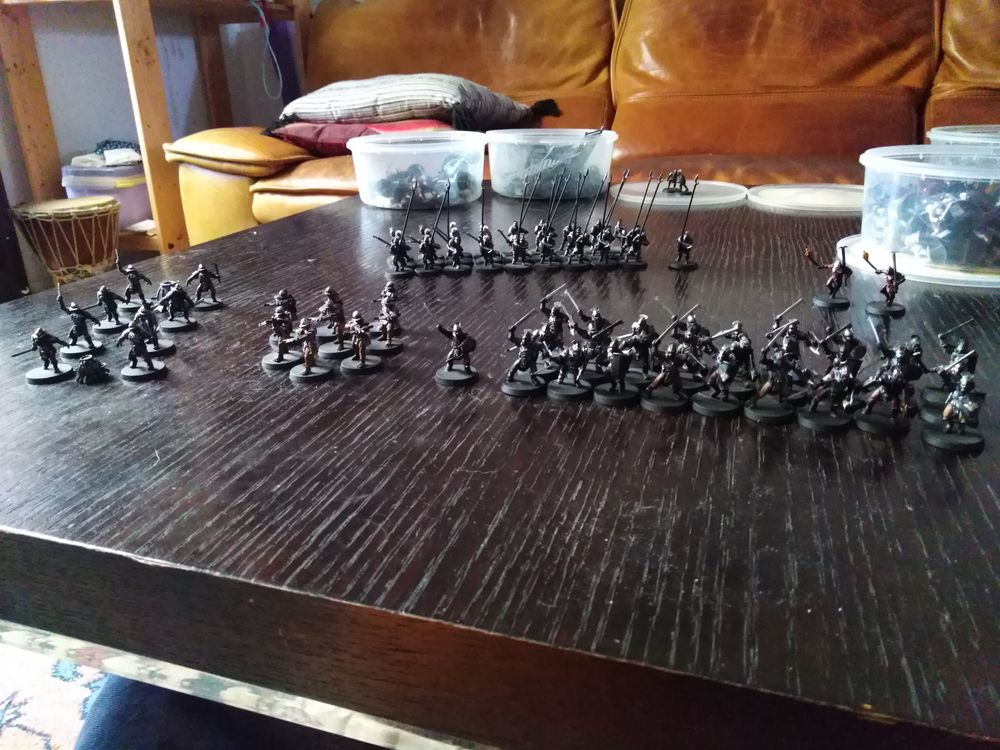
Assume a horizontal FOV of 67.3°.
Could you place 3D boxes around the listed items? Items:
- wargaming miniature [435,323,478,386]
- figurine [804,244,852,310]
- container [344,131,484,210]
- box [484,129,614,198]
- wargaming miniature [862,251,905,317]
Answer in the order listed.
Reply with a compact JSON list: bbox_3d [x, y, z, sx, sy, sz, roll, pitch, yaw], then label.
[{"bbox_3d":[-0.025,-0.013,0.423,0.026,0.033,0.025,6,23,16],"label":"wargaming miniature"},{"bbox_3d":[0.238,-0.071,0.541,0.034,0.045,0.027,16,27,34],"label":"figurine"},{"bbox_3d":[-0.108,-0.275,0.996,0.181,0.079,0.181,-1,22,0],"label":"container"},{"bbox_3d":[0.072,-0.299,1.055,0.182,0.078,0.182,-1,22,0],"label":"box"},{"bbox_3d":[0.270,-0.064,0.523,0.031,0.045,0.027,13,26,29],"label":"wargaming miniature"}]

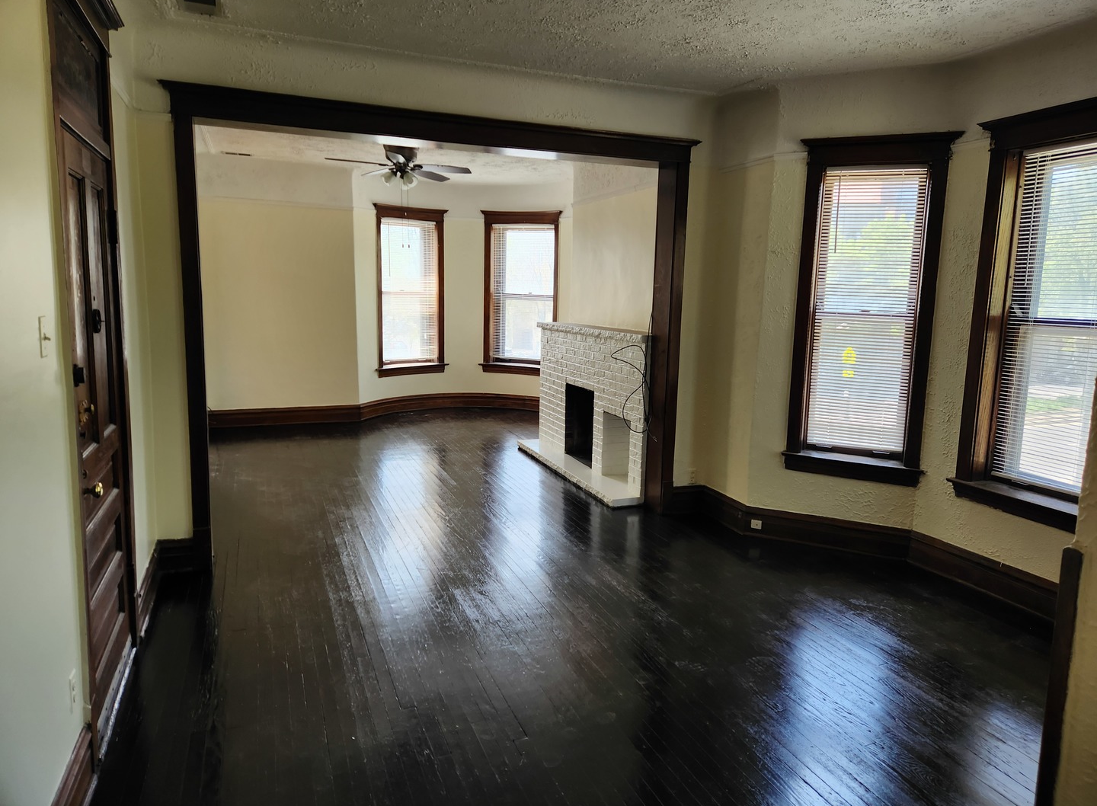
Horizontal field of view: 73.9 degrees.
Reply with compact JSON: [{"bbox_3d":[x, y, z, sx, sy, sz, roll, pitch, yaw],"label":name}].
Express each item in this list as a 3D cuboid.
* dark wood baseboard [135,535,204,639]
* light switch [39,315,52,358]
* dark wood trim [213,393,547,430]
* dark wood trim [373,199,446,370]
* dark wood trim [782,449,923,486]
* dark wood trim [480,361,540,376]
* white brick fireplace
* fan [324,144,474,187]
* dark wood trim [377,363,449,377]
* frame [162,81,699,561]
[{"bbox_3d":[-1.891,0.894,3.677,0.250,0.200,0.850,-2,9,-22],"label":"dark wood baseboard"},{"bbox_3d":[-1.395,-0.181,2.020,0.020,0.117,0.072,-2,9,-22],"label":"light switch"},{"bbox_3d":[-2.034,0.050,9.256,4.150,0.195,0.850,-2,9,-22],"label":"dark wood trim"},{"bbox_3d":[-1.761,-1.484,9.392,0.150,2.030,1.110,9,12,43],"label":"dark wood trim"},{"bbox_3d":[1.879,0.410,4.557,0.820,0.140,0.110,5,9,25],"label":"dark wood trim"},{"bbox_3d":[-0.430,-0.439,9.819,1.100,0.130,0.140,4,9,15],"label":"dark wood trim"},{"bbox_3d":[0.333,-0.019,6.451,0.530,1.280,2.200,-2,9,-22],"label":"white brick fireplace"},{"bbox_3d":[-1.286,-2.060,6.342,1.300,0.430,1.300,-2,9,-22],"label":"fan"},{"bbox_3d":[-1.751,-0.427,9.560,0.140,0.130,1.130,9,12,43],"label":"dark wood trim"},{"bbox_3d":[-0.542,-0.426,4.582,3.200,2.600,0.250,-2,9,-22],"label":"frame"}]

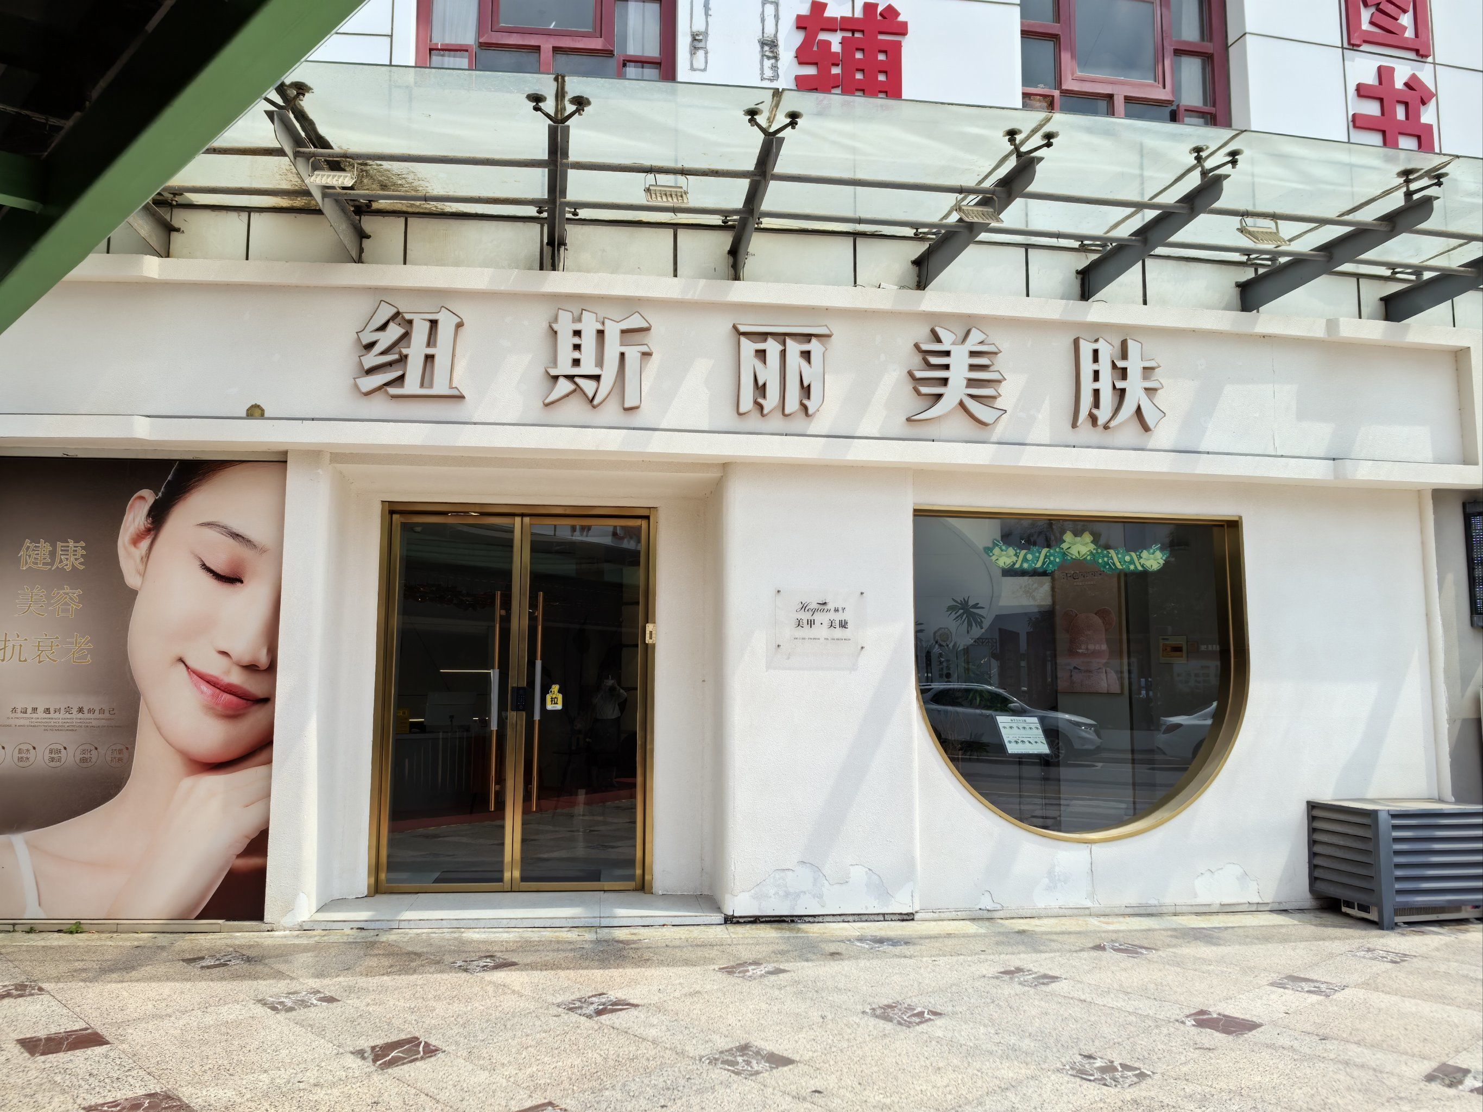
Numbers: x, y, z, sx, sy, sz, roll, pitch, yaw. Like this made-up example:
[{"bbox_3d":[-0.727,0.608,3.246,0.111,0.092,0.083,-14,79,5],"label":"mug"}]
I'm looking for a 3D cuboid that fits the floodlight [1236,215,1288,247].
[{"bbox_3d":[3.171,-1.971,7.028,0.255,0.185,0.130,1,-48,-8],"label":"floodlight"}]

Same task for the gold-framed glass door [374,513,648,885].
[{"bbox_3d":[-1.554,0.967,7.896,1.857,2.619,0.100,1,-6,-6],"label":"gold-framed glass door"}]

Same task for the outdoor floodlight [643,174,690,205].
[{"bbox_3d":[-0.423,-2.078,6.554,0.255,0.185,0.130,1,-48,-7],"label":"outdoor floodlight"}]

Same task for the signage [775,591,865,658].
[{"bbox_3d":[0.510,0.417,7.494,0.593,0.397,0.030,1,-6,-7],"label":"signage"}]

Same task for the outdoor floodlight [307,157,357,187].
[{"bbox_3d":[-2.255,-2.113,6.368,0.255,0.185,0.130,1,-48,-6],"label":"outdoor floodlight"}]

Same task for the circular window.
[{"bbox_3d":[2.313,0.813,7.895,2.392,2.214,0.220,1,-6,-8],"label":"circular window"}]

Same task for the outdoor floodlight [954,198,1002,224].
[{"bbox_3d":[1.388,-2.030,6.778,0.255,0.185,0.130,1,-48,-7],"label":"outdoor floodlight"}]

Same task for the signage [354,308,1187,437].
[{"bbox_3d":[0.233,-1.199,7.436,5.232,0.665,0.100,1,-6,-7],"label":"signage"}]

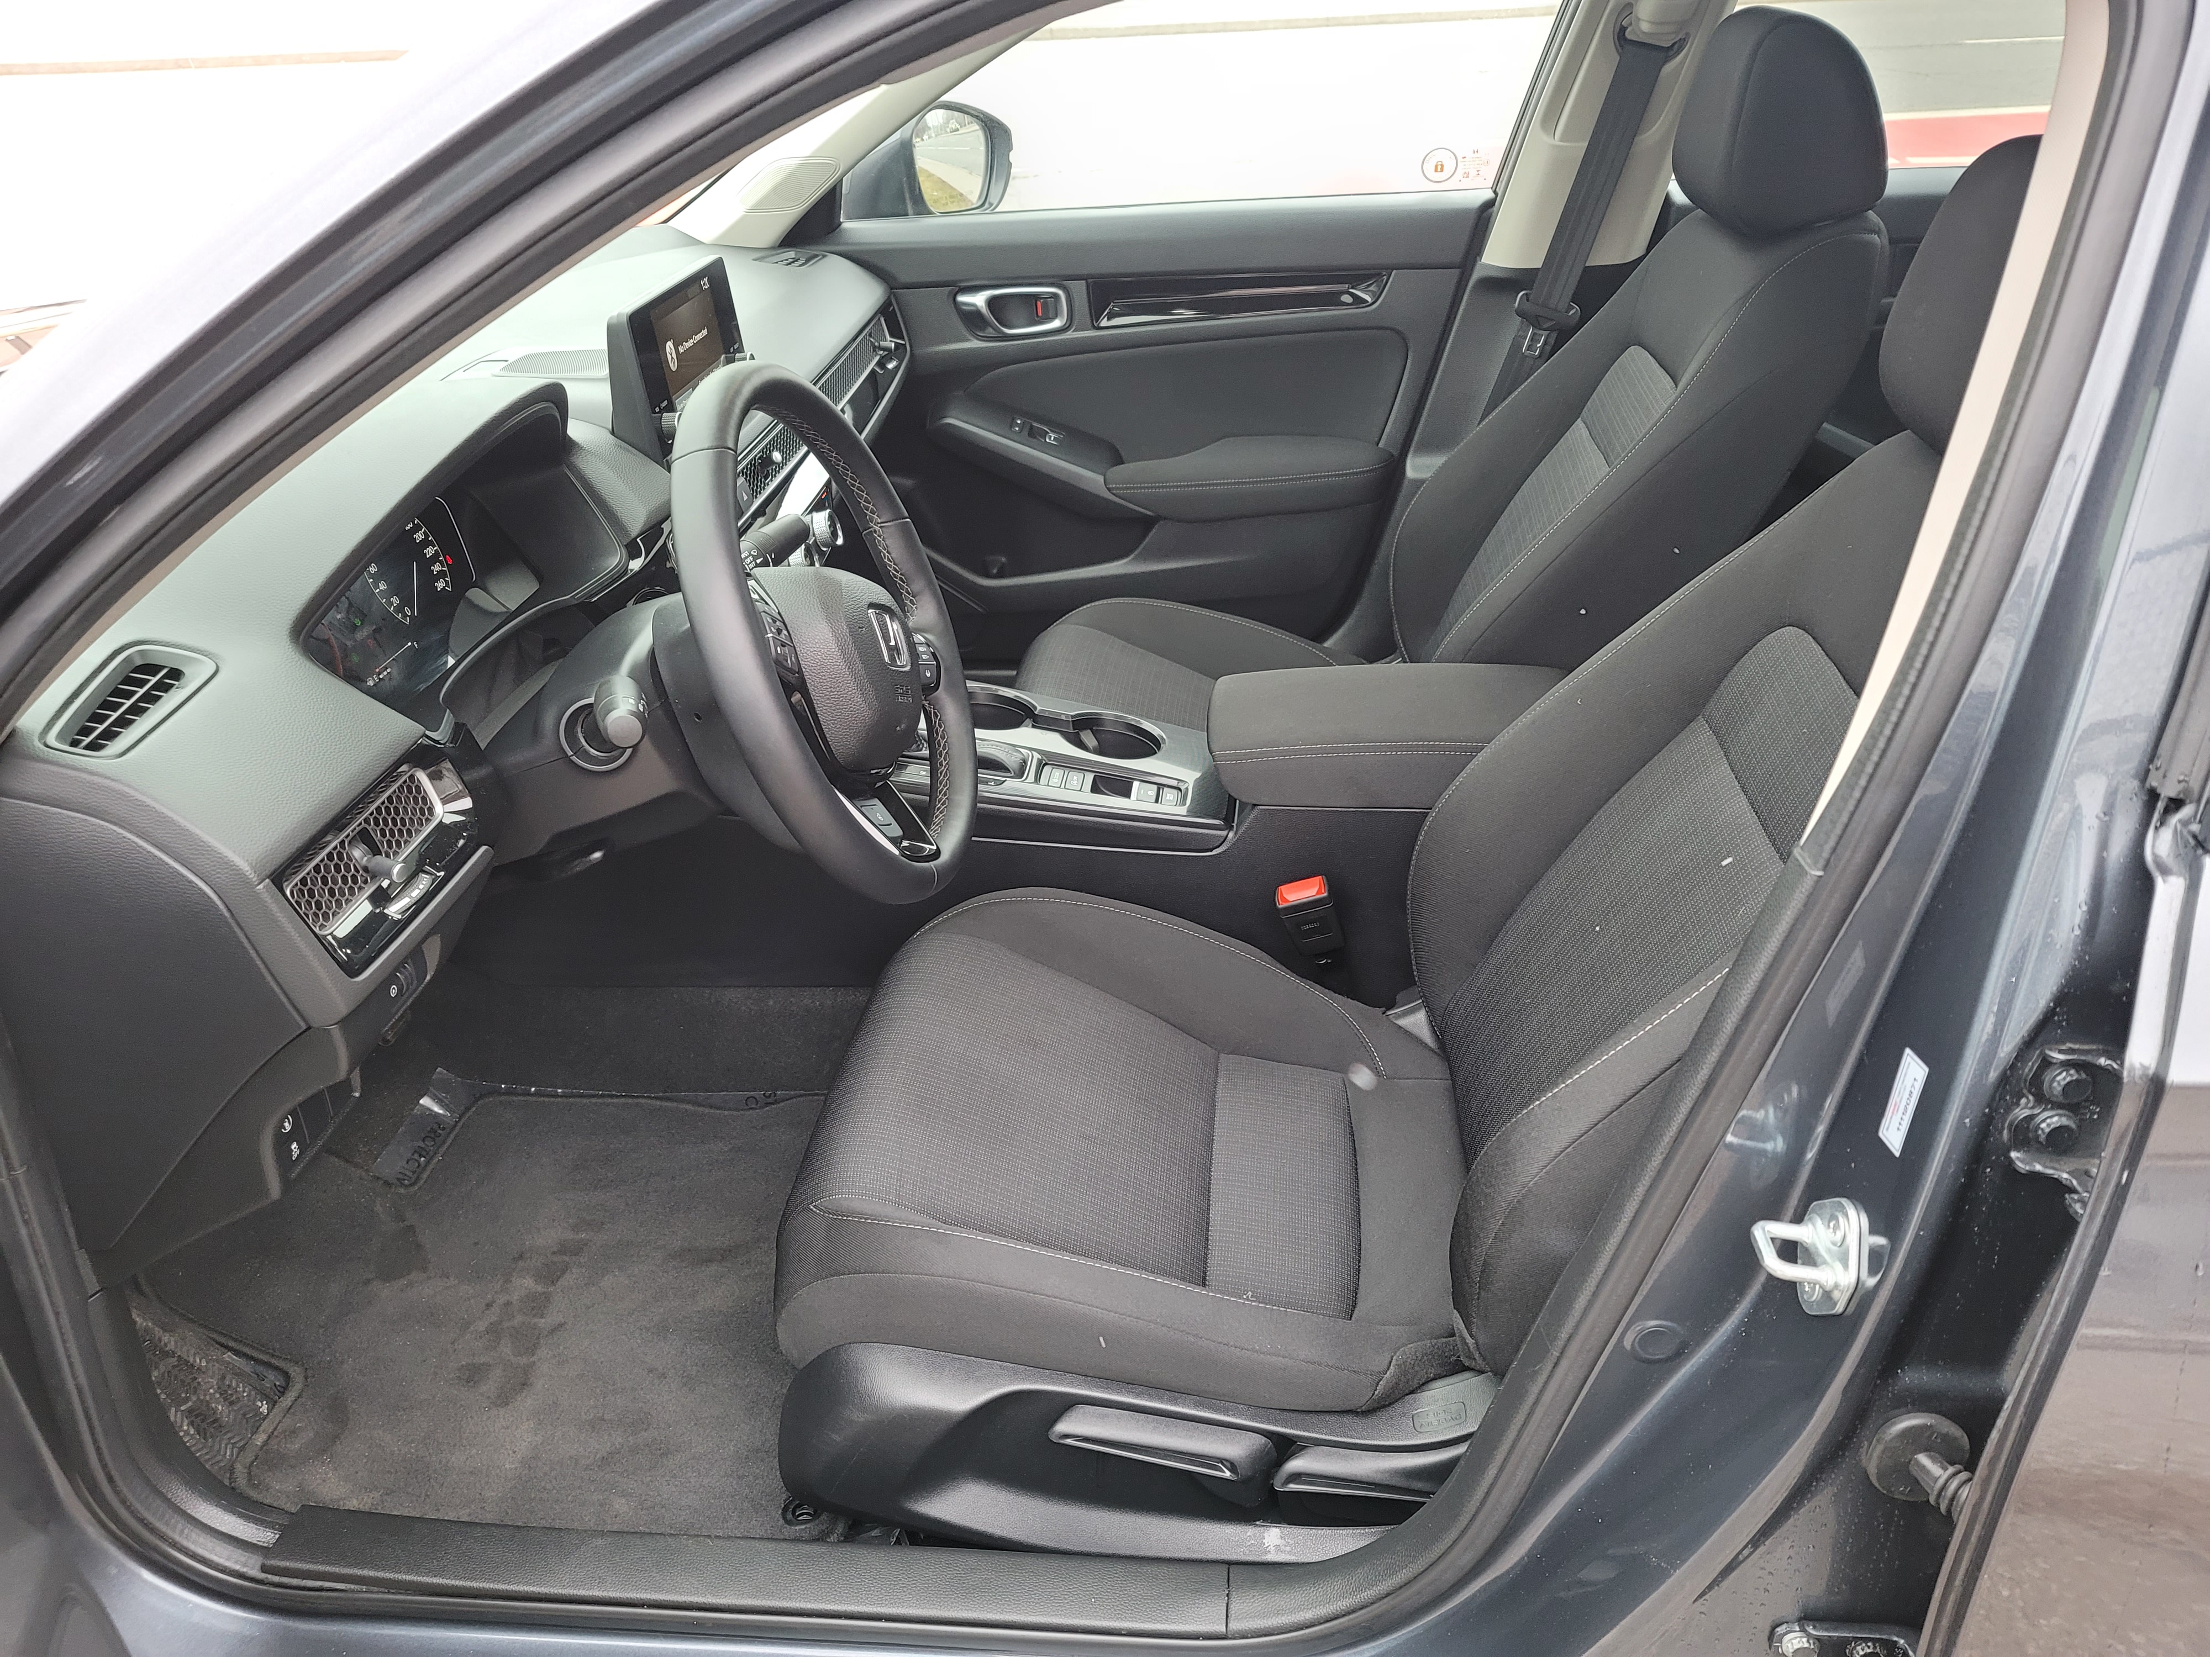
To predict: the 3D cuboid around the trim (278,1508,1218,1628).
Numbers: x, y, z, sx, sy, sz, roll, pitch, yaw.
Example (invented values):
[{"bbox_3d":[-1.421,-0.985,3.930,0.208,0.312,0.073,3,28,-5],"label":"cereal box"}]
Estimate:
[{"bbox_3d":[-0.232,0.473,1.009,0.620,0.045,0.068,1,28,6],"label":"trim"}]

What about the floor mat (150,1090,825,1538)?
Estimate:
[{"bbox_3d":[-0.476,0.385,1.406,0.700,0.060,0.500,1,28,6],"label":"floor mat"}]

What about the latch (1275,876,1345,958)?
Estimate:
[{"bbox_3d":[0.180,0.081,1.414,0.044,0.074,0.026,-12,26,13],"label":"latch"}]

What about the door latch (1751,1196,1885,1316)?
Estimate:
[{"bbox_3d":[0.314,0.190,0.713,0.041,0.058,0.038,1,28,6],"label":"door latch"}]

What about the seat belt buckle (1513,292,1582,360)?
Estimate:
[{"bbox_3d":[0.523,-0.597,1.891,0.068,0.076,0.020,14,38,-1],"label":"seat belt buckle"}]

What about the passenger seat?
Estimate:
[{"bbox_3d":[0.286,-0.389,1.689,0.880,0.830,0.530,1,28,6],"label":"passenger seat"}]

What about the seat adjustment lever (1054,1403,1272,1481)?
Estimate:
[{"bbox_3d":[0.034,0.375,0.973,0.135,0.025,0.030,9,29,2],"label":"seat adjustment lever"}]

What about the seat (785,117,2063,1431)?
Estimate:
[{"bbox_3d":[0.210,-0.047,1.060,0.880,0.830,0.530,1,28,6],"label":"seat"}]

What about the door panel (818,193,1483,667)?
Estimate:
[{"bbox_3d":[0.021,-0.480,2.049,0.900,0.610,0.130,1,28,6],"label":"door panel"}]

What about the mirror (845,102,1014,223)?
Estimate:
[{"bbox_3d":[-0.227,-0.883,2.128,0.180,0.160,0.225,6,30,16],"label":"mirror"}]

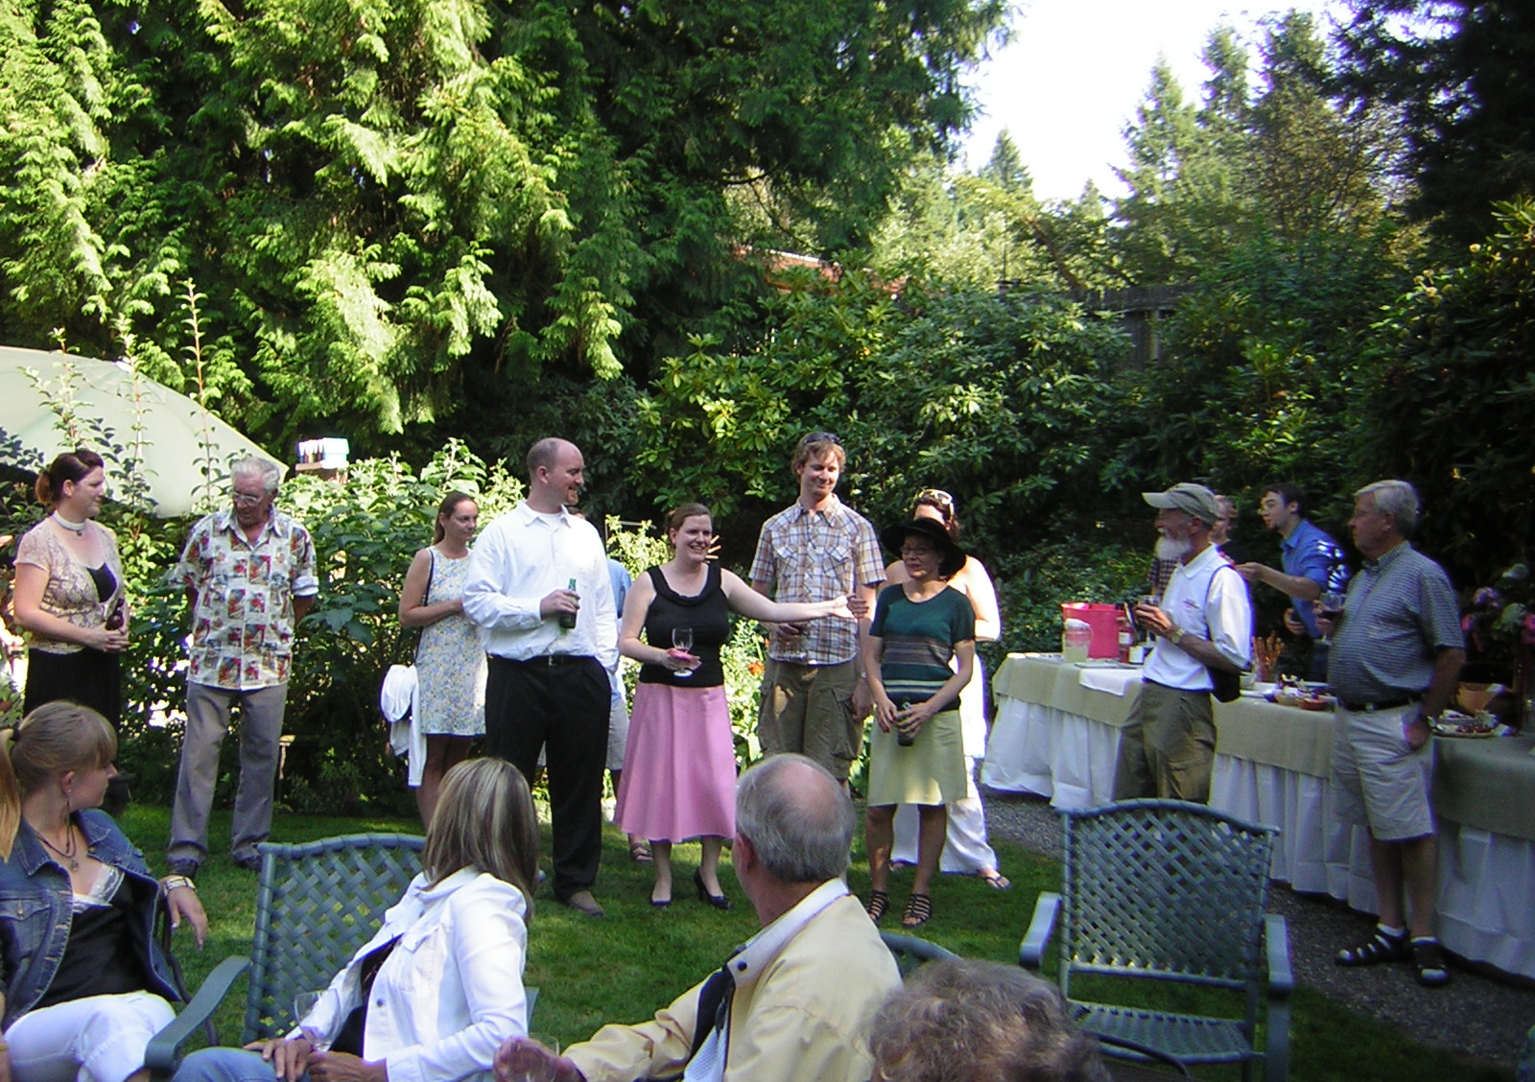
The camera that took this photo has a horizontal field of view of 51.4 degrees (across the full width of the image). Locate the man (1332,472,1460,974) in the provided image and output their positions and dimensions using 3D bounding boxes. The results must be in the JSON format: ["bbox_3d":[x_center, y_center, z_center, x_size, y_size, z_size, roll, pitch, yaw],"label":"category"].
[{"bbox_3d":[2.237,0.663,5.720,0.480,1.750,0.560,1,1,-24],"label":"man"}]

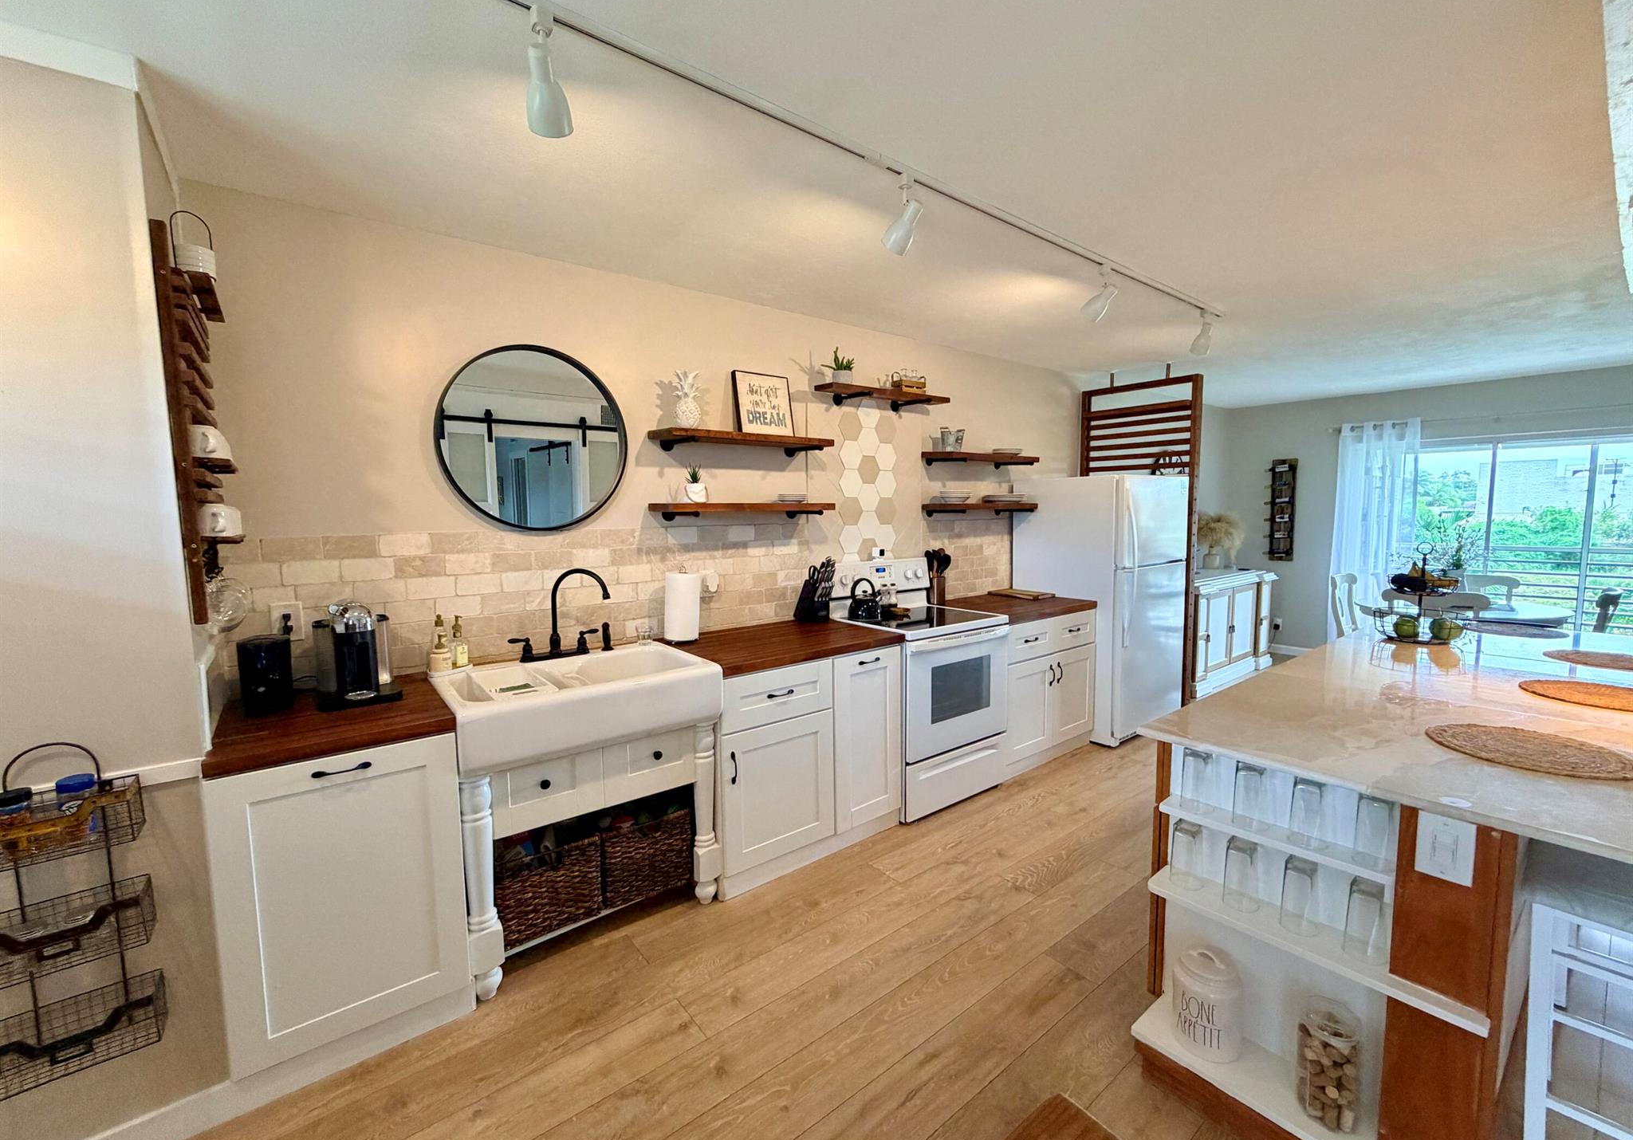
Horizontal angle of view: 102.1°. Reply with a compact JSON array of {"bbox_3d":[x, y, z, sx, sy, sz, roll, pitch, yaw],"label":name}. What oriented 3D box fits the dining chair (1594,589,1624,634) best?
[{"bbox_3d":[4.475,0.580,4.043,0.460,0.925,0.520,-4,6,-34],"label":"dining chair"}]

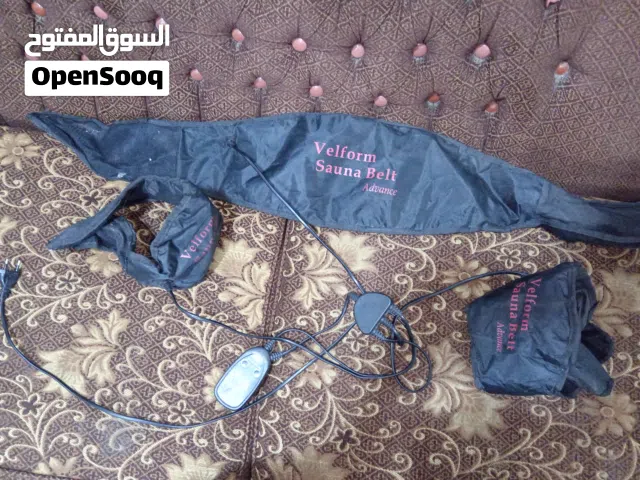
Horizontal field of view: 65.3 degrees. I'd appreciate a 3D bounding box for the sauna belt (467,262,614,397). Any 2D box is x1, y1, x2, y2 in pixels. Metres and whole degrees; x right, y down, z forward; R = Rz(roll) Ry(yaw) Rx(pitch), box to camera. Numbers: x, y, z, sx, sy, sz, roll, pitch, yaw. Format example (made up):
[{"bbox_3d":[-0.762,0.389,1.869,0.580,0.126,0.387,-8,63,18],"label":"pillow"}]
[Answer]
[{"bbox_3d":[0.347,0.140,0.772,0.224,0.085,0.193,4,71,1],"label":"sauna belt"}]

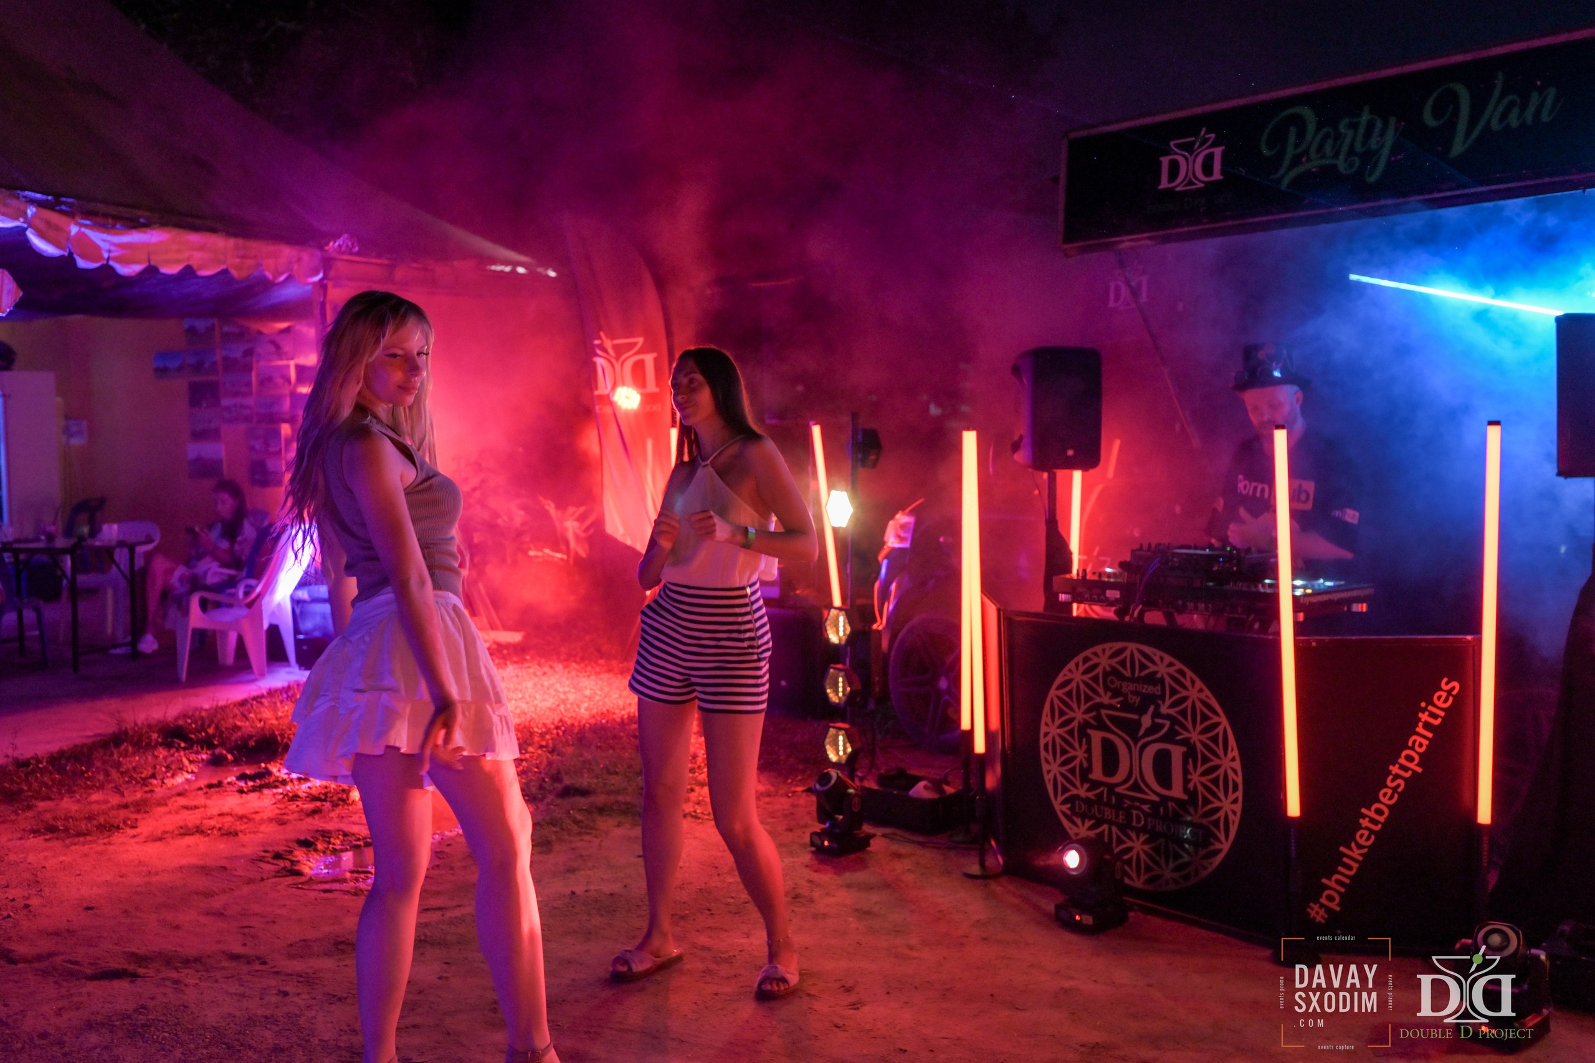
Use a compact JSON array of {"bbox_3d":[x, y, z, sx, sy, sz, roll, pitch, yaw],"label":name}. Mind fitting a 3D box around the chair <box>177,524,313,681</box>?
[{"bbox_3d":[-3.073,0.390,8.658,0.580,0.820,0.560,0,4,12],"label":"chair"}]

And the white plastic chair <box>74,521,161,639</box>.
[{"bbox_3d":[-4.314,0.346,9.886,0.550,0.800,0.550,2,5,40],"label":"white plastic chair"}]

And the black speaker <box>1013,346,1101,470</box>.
[{"bbox_3d":[0.904,-0.424,5.365,0.265,0.433,0.250,-2,4,-17],"label":"black speaker"}]

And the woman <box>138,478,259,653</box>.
[{"bbox_3d":[-3.656,0.222,9.428,0.760,1.080,0.500,-2,4,-21],"label":"woman"}]

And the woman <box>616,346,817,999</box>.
[{"bbox_3d":[-0.228,0.355,4.090,0.490,1.665,0.400,1,4,30],"label":"woman"}]

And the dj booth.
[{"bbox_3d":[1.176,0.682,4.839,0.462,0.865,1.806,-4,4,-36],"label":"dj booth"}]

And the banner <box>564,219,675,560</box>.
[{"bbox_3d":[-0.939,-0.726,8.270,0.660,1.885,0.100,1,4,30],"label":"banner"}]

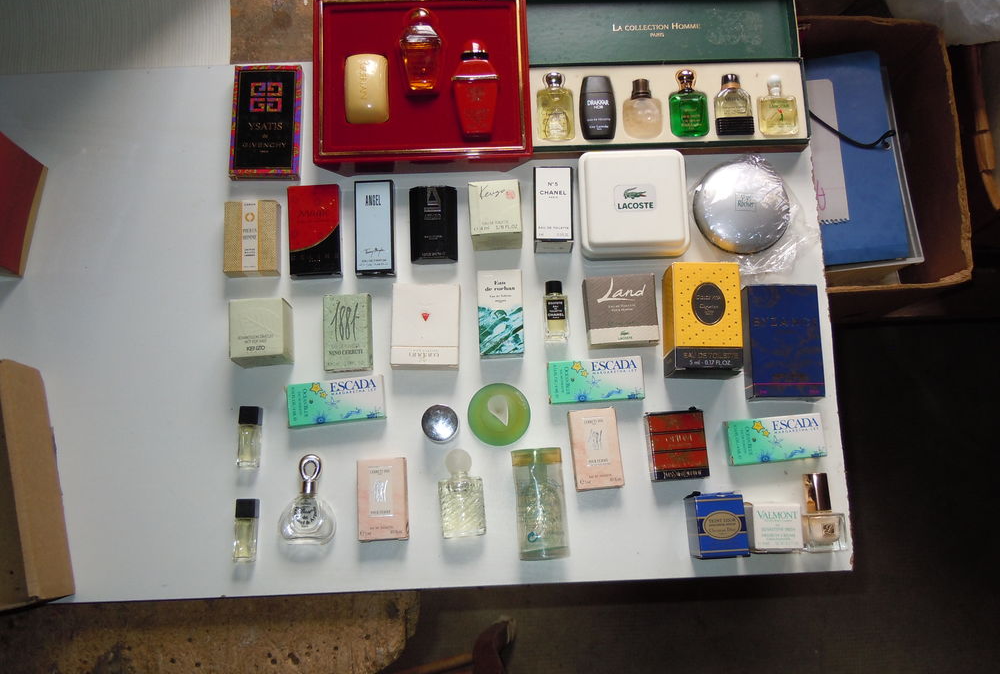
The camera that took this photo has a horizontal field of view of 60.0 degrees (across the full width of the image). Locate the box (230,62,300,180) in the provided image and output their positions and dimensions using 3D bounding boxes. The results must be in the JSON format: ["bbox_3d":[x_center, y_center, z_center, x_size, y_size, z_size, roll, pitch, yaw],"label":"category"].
[{"bbox_3d":[-0.187,-0.172,0.697,0.053,0.011,0.094,-1,78,0],"label":"box"}]

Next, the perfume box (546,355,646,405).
[{"bbox_3d":[0.076,0.035,0.692,0.073,0.014,0.033,-3,78,-1],"label":"perfume box"}]

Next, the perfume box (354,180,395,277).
[{"bbox_3d":[-0.104,-0.089,0.720,0.031,0.014,0.080,-3,78,0],"label":"perfume box"}]

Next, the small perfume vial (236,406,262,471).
[{"bbox_3d":[-0.197,0.079,0.683,0.015,0.012,0.047,-1,78,0],"label":"small perfume vial"}]

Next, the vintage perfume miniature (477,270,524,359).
[{"bbox_3d":[0.000,-0.017,0.640,0.031,0.018,0.063,-2,77,0],"label":"vintage perfume miniature"}]

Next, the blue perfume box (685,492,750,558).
[{"bbox_3d":[0.163,0.143,0.654,0.035,0.039,0.043,-4,78,-1],"label":"blue perfume box"}]

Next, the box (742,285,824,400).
[{"bbox_3d":[0.213,0.004,0.654,0.052,0.018,0.085,0,78,0],"label":"box"}]

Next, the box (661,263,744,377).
[{"bbox_3d":[0.146,-0.011,0.630,0.048,0.035,0.077,1,77,0],"label":"box"}]

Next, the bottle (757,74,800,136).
[{"bbox_3d":[0.234,-0.195,0.730,0.034,0.017,0.056,0,78,0],"label":"bottle"}]

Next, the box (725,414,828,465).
[{"bbox_3d":[0.204,0.076,0.645,0.070,0.012,0.032,-5,78,-1],"label":"box"}]

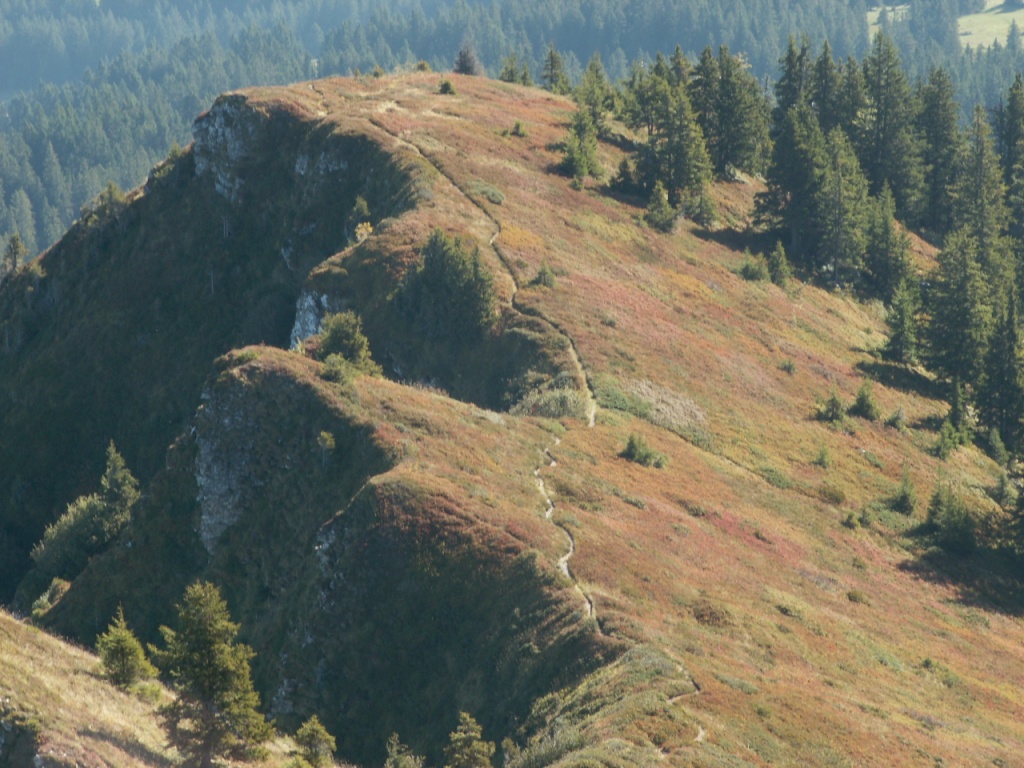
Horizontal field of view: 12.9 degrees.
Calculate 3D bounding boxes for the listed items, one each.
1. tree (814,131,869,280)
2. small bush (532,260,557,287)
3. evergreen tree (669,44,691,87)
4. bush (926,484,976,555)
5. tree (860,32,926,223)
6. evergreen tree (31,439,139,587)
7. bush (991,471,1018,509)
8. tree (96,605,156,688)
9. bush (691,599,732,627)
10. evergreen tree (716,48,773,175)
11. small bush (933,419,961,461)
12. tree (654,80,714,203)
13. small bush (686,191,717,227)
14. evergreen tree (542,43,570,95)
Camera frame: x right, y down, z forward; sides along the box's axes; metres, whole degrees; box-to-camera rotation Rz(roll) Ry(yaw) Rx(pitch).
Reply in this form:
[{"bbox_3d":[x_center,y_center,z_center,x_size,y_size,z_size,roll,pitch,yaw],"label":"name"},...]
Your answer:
[{"bbox_3d":[30.300,-16.370,415.000,5.130,14.050,4.880,0,10,0],"label":"tree"},{"bbox_3d":[2.671,-9.000,372.000,1.973,2.146,1.874,0,13,0],"label":"small bush"},{"bbox_3d":[15.914,-28.169,430.000,2.660,8.327,2.527,0,13,0],"label":"evergreen tree"},{"bbox_3d":[32.896,10.119,338.000,3.883,4.939,3.689,0,13,0],"label":"bush"},{"bbox_3d":[32.450,-22.110,385.000,5.610,15.930,5.610,0,12,0],"label":"tree"},{"bbox_3d":[-29.820,9.080,315.000,7.660,9.720,5.740,0,10,0],"label":"evergreen tree"},{"bbox_3d":[36.450,7.810,335.000,2.070,2.730,1.970,0,10,0],"label":"bush"},{"bbox_3d":[-18.313,12.470,215.000,2.850,4.033,2.708,0,13,0],"label":"tree"},{"bbox_3d":[12.340,14.140,280.000,2.600,1.430,2.340,0,10,0],"label":"bush"},{"bbox_3d":[20.560,-24.650,402.000,5.150,11.260,5.150,0,12,0],"label":"evergreen tree"},{"bbox_3d":[33.680,4.290,350.000,2.010,3.150,1.910,0,10,0],"label":"small bush"},{"bbox_3d":[17.050,-23.910,450.000,5.770,12.150,5.480,0,10,0],"label":"tree"},{"bbox_3d":[15.910,-14.800,378.000,2.670,2.790,2.670,0,12,0],"label":"small bush"},{"bbox_3d":[5.010,-35.550,510.000,3.160,5.680,3.000,0,10,0],"label":"evergreen tree"}]

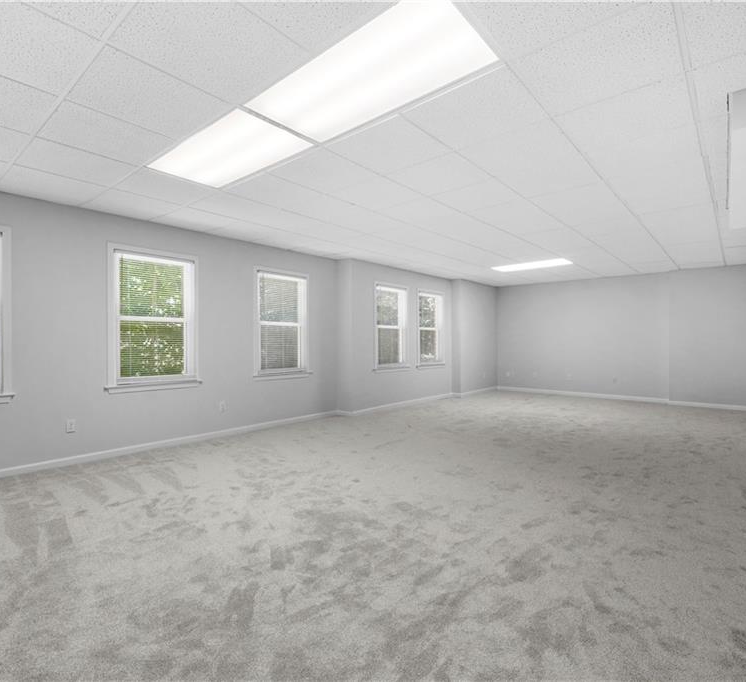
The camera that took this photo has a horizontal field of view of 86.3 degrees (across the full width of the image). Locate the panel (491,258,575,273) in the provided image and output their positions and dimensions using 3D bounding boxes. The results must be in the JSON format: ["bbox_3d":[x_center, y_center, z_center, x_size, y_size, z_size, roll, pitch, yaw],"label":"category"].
[{"bbox_3d":[2.682,-1.286,6.802,1.200,0.050,0.600,0,0,41],"label":"panel"}]

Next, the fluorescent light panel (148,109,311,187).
[{"bbox_3d":[-1.015,-1.297,2.772,1.200,0.050,0.600,0,0,41],"label":"fluorescent light panel"}]

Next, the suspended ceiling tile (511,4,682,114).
[{"bbox_3d":[1.064,-1.292,1.872,0.600,0.020,0.600,0,0,41],"label":"suspended ceiling tile"}]

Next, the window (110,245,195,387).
[{"bbox_3d":[-2.311,-0.225,4.253,0.090,1.502,0.909,0,0,43],"label":"window"}]

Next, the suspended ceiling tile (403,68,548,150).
[{"bbox_3d":[0.572,-1.271,2.239,0.605,0.022,0.605,0,0,41],"label":"suspended ceiling tile"}]

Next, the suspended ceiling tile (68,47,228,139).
[{"bbox_3d":[-1.188,-1.291,2.132,0.600,0.020,0.600,0,0,41],"label":"suspended ceiling tile"}]

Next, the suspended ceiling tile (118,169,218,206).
[{"bbox_3d":[-1.730,-1.288,3.350,0.600,0.020,0.600,0,0,41],"label":"suspended ceiling tile"}]

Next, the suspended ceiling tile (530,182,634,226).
[{"bbox_3d":[2.016,-1.269,3.812,0.605,0.022,1.200,0,0,41],"label":"suspended ceiling tile"}]

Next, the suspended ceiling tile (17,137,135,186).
[{"bbox_3d":[-2.145,-1.269,2.890,0.605,0.022,0.605,0,0,41],"label":"suspended ceiling tile"}]

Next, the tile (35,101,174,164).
[{"bbox_3d":[-1.665,-1.270,2.502,0.605,0.022,0.605,0,0,41],"label":"tile"}]

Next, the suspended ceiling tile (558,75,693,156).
[{"bbox_3d":[1.475,-1.291,2.320,0.600,0.020,0.600,0,0,41],"label":"suspended ceiling tile"}]

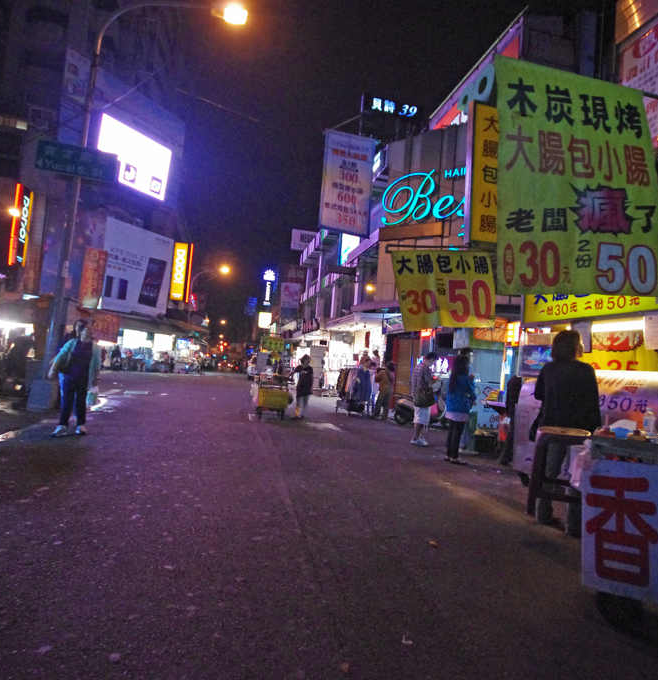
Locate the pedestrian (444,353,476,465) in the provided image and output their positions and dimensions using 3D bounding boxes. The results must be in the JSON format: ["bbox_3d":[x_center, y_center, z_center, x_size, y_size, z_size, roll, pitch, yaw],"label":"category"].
[{"bbox_3d":[1.962,1.019,6.395,0.370,1.600,0.450,7,-5,-37],"label":"pedestrian"}]

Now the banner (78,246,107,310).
[{"bbox_3d":[-8.843,-2.309,16.000,0.880,2.250,0.060,6,-4,-16],"label":"banner"}]

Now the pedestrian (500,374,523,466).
[{"bbox_3d":[2.830,1.075,6.500,0.380,1.660,0.500,4,-4,12],"label":"pedestrian"}]

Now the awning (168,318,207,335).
[{"bbox_3d":[-10.726,-0.985,32.300,1.400,0.950,3.100,1,-5,38],"label":"awning"}]

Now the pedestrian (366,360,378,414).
[{"bbox_3d":[1.281,1.450,12.613,0.420,1.530,0.320,5,-4,-6],"label":"pedestrian"}]

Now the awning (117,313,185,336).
[{"bbox_3d":[-12.205,-0.997,29.300,1.300,1.050,4.700,1,-5,38],"label":"awning"}]

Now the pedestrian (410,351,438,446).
[{"bbox_3d":[1.768,1.065,7.866,0.450,1.690,0.460,6,-4,-21],"label":"pedestrian"}]

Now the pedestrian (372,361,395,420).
[{"bbox_3d":[1.513,1.392,11.852,0.520,1.570,0.420,7,-5,-37],"label":"pedestrian"}]

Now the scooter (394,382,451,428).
[{"bbox_3d":[2.286,1.520,10.200,1.720,1.100,0.680,3,-4,21],"label":"scooter"}]

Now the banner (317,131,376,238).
[{"bbox_3d":[0.532,-4.613,12.600,1.500,2.900,0.060,6,-4,-14],"label":"banner"}]

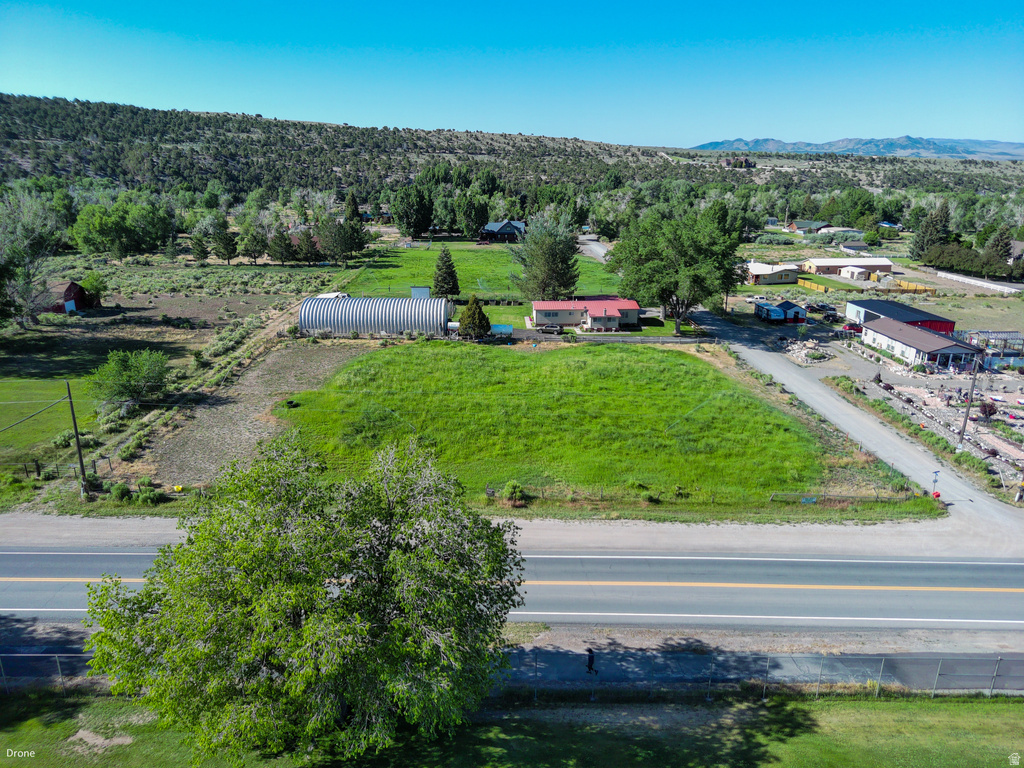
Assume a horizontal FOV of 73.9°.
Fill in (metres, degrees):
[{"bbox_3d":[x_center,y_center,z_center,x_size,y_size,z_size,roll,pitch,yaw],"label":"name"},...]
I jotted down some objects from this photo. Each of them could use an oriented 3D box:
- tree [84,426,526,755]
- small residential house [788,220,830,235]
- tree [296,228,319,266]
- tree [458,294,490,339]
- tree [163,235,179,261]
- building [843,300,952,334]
[{"bbox_3d":[-9.700,9.930,32.530,20.000,15.600,18.500,0,18,0],"label":"tree"},{"bbox_3d":[134.010,-71.150,308.100,15.500,4.800,9.000,0,18,-2],"label":"small residential house"},{"bbox_3d":[-59.730,-39.650,197.140,6.370,10.570,6.370,0,18,0],"label":"tree"},{"bbox_3d":[-6.272,-11.440,114.067,5.200,7.000,5.200,0,17,0],"label":"tree"},{"bbox_3d":[-103.650,-41.180,205.380,4.710,7.590,4.710,0,18,0],"label":"tree"},{"bbox_3d":[69.970,-12.090,123.770,8.900,3.500,18.900,-1,18,-2],"label":"building"}]

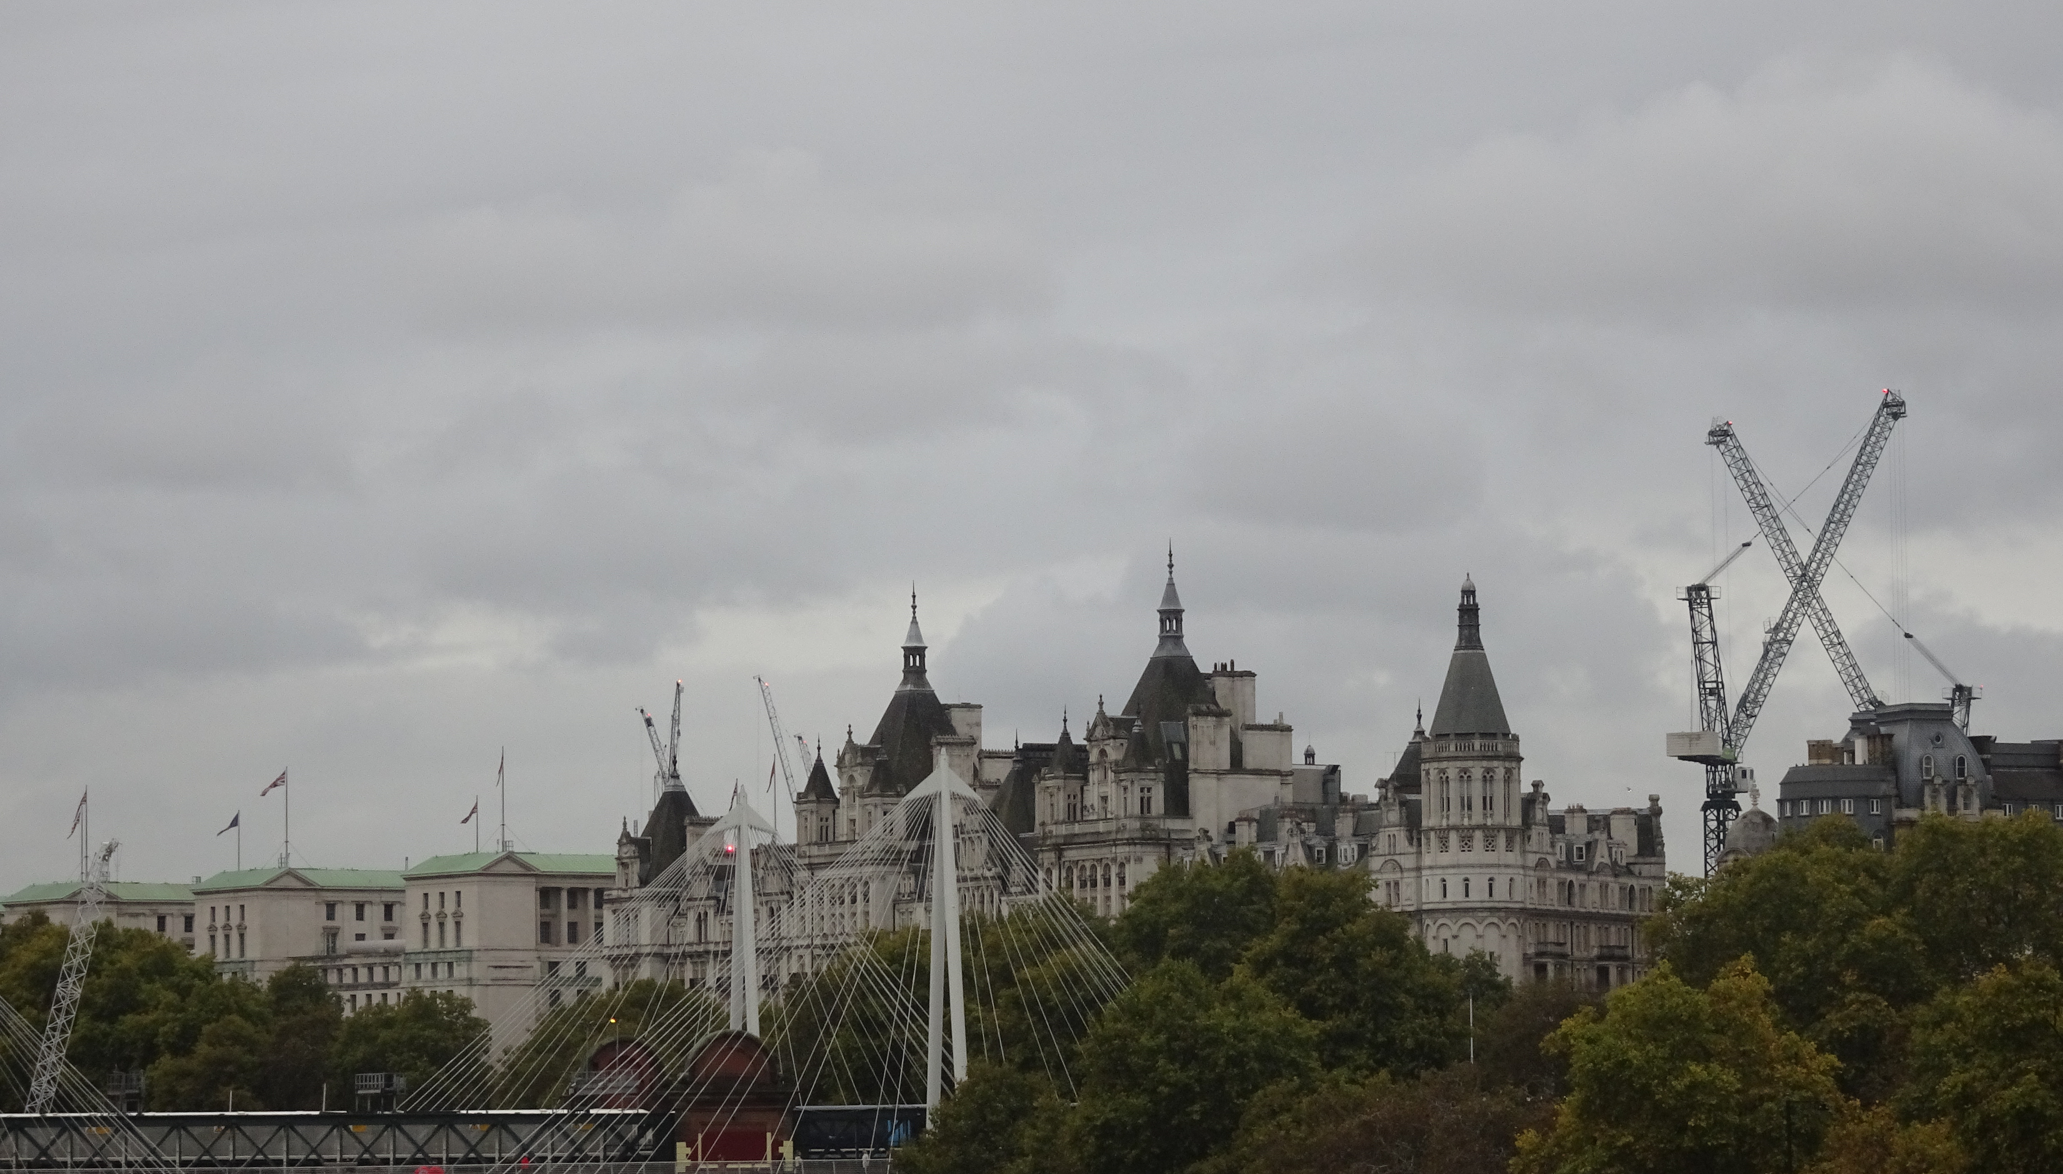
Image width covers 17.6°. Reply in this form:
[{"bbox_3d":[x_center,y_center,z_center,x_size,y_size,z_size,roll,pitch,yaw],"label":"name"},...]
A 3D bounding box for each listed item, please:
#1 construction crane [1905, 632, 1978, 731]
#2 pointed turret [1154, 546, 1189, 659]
[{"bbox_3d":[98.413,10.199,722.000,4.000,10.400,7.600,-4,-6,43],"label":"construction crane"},{"bbox_3d":[11.905,1.234,568.000,2.750,9.800,2.750,2,-5,-27],"label":"pointed turret"}]

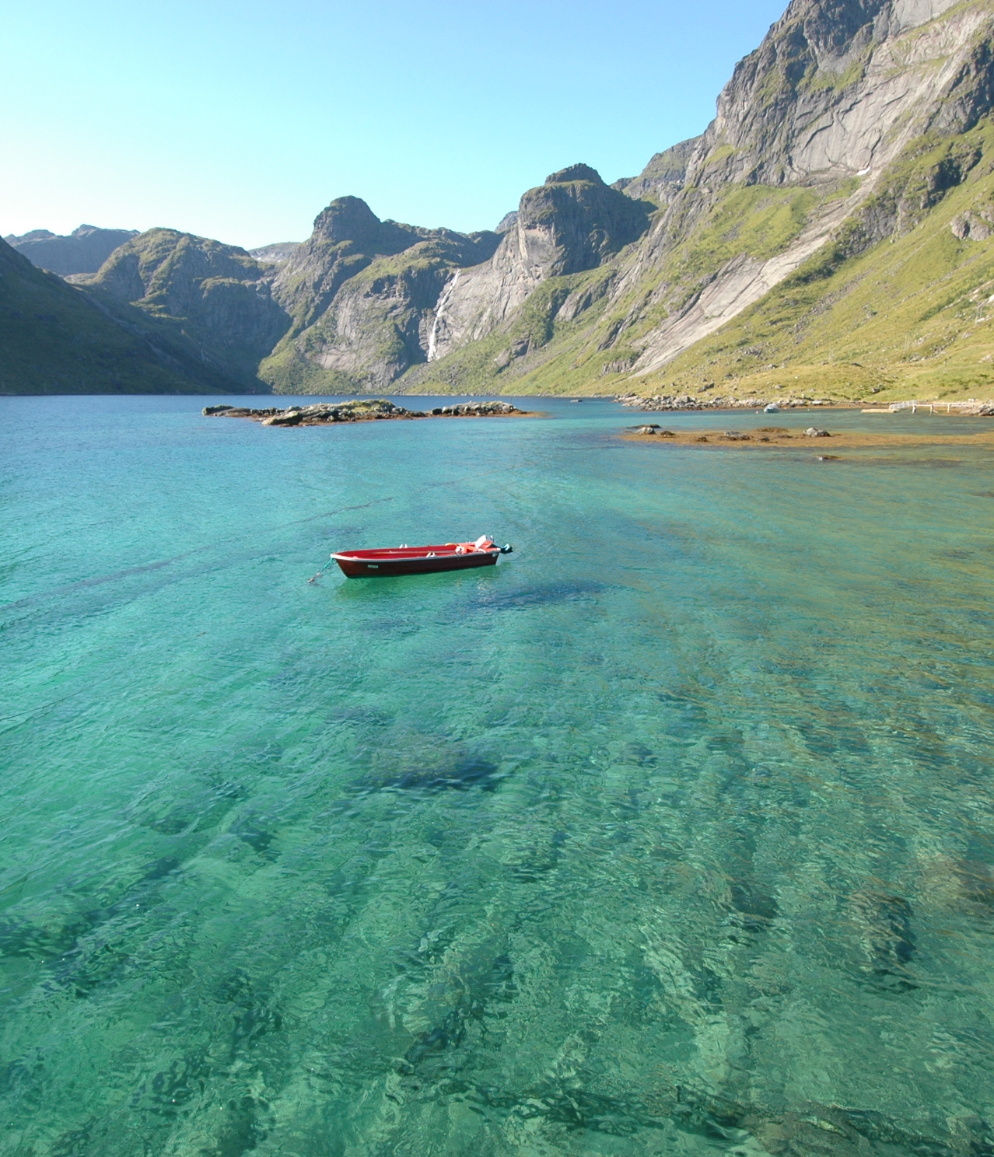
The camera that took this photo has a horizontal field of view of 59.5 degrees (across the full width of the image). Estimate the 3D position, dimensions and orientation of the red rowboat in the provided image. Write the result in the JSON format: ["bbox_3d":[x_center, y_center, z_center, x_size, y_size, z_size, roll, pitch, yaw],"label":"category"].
[{"bbox_3d":[-2.101,-0.579,24.200,5.000,0.900,1.650,-7,14,-28],"label":"red rowboat"}]

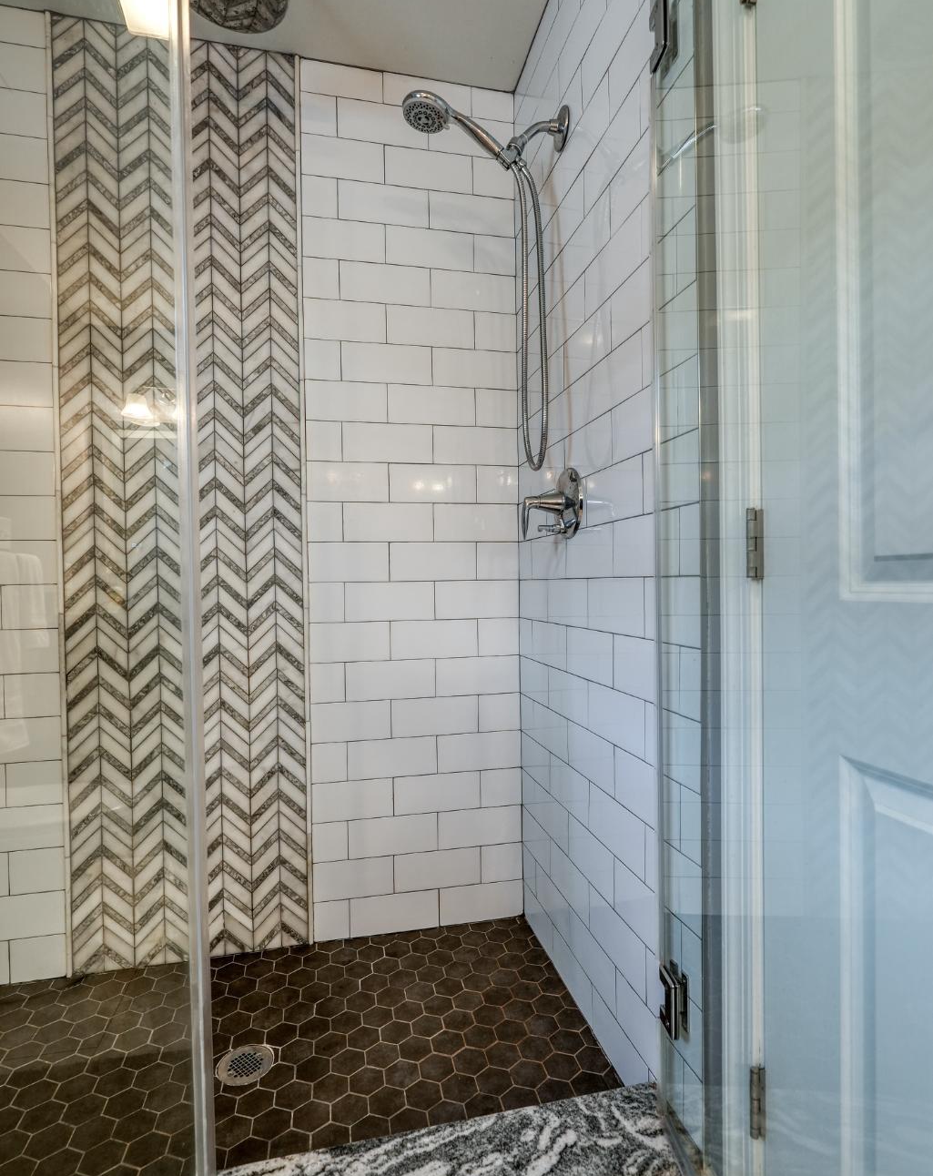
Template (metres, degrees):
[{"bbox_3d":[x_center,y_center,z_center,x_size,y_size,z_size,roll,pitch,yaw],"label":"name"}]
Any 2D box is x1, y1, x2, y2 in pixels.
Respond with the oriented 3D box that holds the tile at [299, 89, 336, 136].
[{"bbox_3d":[-0.391,-1.258,1.659,0.092,0.106,0.009,-1,1,-12],"label":"tile"}]

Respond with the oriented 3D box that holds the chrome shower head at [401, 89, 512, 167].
[{"bbox_3d":[-0.011,-1.018,1.407,0.262,0.082,0.104,16,-3,-12],"label":"chrome shower head"}]

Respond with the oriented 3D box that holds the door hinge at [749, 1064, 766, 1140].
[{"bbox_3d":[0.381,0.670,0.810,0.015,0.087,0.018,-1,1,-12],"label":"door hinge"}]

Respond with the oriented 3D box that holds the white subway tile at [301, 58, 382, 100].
[{"bbox_3d":[-0.332,-1.357,1.671,0.216,0.087,0.009,-1,1,-12],"label":"white subway tile"}]

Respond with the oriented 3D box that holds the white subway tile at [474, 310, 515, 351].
[{"bbox_3d":[0.082,-0.728,1.774,0.119,0.106,0.010,-1,1,-12],"label":"white subway tile"}]

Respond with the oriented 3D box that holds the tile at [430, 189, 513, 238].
[{"bbox_3d":[0.018,-1.038,1.735,0.243,0.105,0.010,-1,1,-13],"label":"tile"}]

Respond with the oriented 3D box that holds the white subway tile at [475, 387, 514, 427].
[{"bbox_3d":[0.085,-0.511,1.776,0.119,0.106,0.010,-1,1,-12],"label":"white subway tile"}]

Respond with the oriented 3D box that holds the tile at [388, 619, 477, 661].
[{"bbox_3d":[-0.086,0.138,1.689,0.238,0.103,0.009,-1,1,-12],"label":"tile"}]

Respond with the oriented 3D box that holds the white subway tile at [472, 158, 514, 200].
[{"bbox_3d":[0.080,-1.188,1.808,0.123,0.109,0.010,-1,1,-12],"label":"white subway tile"}]

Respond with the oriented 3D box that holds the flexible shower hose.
[{"bbox_3d":[0.149,-0.631,1.446,0.078,0.705,0.045,-1,1,-13],"label":"flexible shower hose"}]

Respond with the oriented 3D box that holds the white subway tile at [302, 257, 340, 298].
[{"bbox_3d":[-0.387,-0.826,1.663,0.095,0.106,0.009,-1,1,-12],"label":"white subway tile"}]

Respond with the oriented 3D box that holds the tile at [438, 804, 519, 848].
[{"bbox_3d":[0.040,0.680,1.767,0.245,0.106,0.009,-1,1,-12],"label":"tile"}]

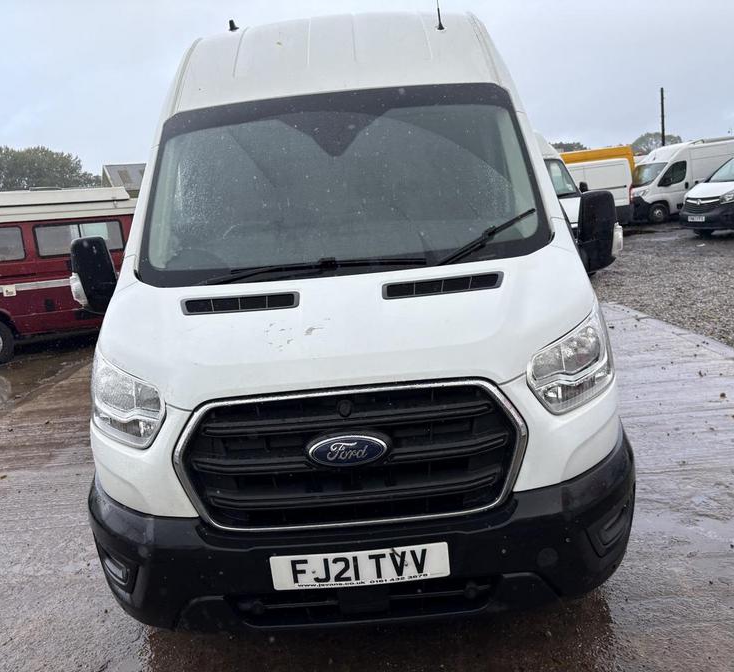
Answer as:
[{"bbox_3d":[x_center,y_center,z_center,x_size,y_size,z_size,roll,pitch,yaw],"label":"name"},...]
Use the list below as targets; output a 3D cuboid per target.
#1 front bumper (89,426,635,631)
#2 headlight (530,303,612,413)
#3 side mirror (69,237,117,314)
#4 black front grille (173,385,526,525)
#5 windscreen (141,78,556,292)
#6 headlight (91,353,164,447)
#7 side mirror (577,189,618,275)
[{"bbox_3d":[-0.017,0.667,2.250,2.000,0.450,0.570,-5,10,1],"label":"front bumper"},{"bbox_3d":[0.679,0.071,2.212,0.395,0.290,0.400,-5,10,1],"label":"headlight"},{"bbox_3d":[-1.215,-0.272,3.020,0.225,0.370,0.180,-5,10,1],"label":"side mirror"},{"bbox_3d":[-0.047,0.341,1.994,1.080,0.415,0.140,-5,10,1],"label":"black front grille"},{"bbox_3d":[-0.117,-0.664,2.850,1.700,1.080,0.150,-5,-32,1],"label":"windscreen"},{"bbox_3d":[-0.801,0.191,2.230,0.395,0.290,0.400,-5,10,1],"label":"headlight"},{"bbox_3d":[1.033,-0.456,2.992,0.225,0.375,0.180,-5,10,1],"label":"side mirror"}]

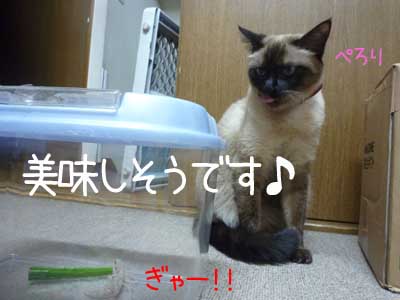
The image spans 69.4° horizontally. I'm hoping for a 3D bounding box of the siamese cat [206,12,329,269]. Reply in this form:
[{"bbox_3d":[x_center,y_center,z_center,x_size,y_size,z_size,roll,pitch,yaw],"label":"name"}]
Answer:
[{"bbox_3d":[0.115,-0.009,0.610,0.205,0.405,0.280,3,-2,-9],"label":"siamese cat"}]

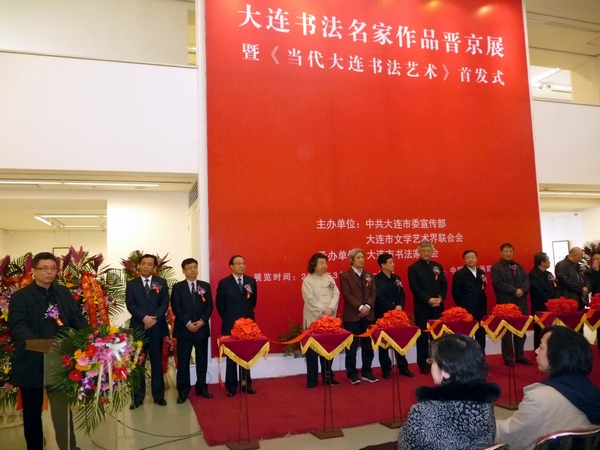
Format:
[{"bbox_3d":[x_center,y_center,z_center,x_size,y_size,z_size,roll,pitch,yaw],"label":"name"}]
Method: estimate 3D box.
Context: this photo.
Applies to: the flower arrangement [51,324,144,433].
[{"bbox_3d":[-1.496,1.130,3.620,0.620,0.750,0.380,2,-7,-38],"label":"flower arrangement"}]

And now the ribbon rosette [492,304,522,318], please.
[{"bbox_3d":[2.184,0.911,5.138,0.290,0.147,0.280,0,-6,-18],"label":"ribbon rosette"}]

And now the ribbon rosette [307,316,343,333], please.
[{"bbox_3d":[0.242,0.915,4.481,0.288,0.150,0.270,0,-6,-18],"label":"ribbon rosette"}]

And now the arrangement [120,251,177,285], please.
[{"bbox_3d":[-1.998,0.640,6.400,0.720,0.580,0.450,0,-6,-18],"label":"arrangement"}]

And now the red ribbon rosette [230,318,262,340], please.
[{"bbox_3d":[-0.468,0.907,4.247,0.265,0.172,0.260,0,-6,-18],"label":"red ribbon rosette"}]

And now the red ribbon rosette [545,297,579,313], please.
[{"bbox_3d":[2.882,0.889,5.351,0.333,0.182,0.310,0,-6,-18],"label":"red ribbon rosette"}]

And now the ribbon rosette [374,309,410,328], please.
[{"bbox_3d":[0.894,0.902,4.678,0.320,0.168,0.300,-2,-5,0],"label":"ribbon rosette"}]

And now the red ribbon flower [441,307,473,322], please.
[{"bbox_3d":[1.596,0.913,4.941,0.308,0.147,0.290,0,-6,-18],"label":"red ribbon flower"}]

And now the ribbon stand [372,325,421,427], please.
[{"bbox_3d":[0.910,1.438,4.616,0.390,0.920,0.390,0,-6,-18],"label":"ribbon stand"}]

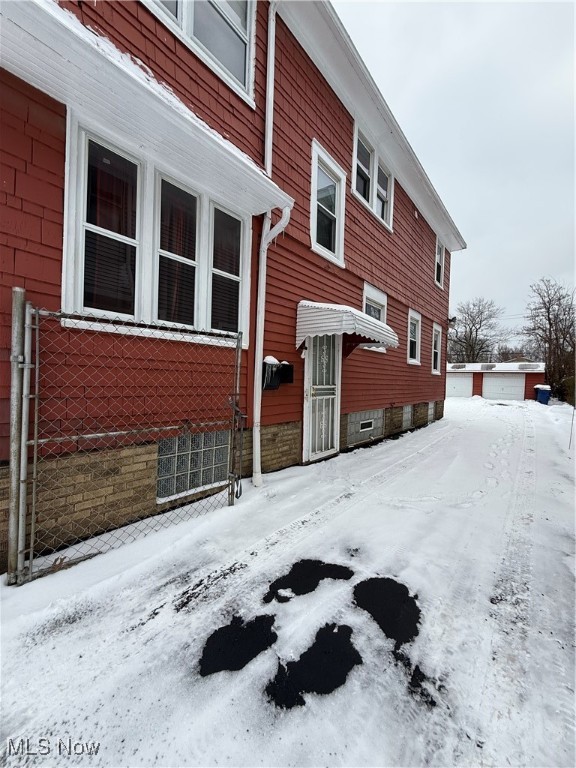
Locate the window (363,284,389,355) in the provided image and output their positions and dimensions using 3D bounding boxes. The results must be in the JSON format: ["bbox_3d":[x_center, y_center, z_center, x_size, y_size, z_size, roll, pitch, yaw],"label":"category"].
[{"bbox_3d":[1.803,-1.314,6.345,0.130,1.239,1.175,3,1,39],"label":"window"}]

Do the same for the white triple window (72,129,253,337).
[{"bbox_3d":[-1.013,-1.172,2.907,0.150,1.517,1.794,3,1,39],"label":"white triple window"}]

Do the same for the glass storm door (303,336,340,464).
[{"bbox_3d":[0.590,0.150,4.937,0.120,2.030,1.015,3,1,39],"label":"glass storm door"}]

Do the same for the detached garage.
[{"bbox_3d":[18.422,-0.357,28.211,7.600,3.200,6.400,3,1,39],"label":"detached garage"}]

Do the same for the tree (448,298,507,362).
[{"bbox_3d":[27.000,-5.660,45.012,8.000,13.700,8.000,3,1,39],"label":"tree"}]

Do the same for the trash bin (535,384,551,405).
[{"bbox_3d":[16.221,0.744,19.801,0.700,1.170,0.780,3,1,39],"label":"trash bin"}]

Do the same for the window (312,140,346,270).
[{"bbox_3d":[0.674,-2.751,4.881,0.130,1.586,0.988,3,1,39],"label":"window"}]

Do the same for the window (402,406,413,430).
[{"bbox_3d":[3.083,0.857,8.107,0.120,0.609,0.659,3,1,39],"label":"window"}]

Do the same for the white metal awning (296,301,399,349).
[{"bbox_3d":[0.922,-0.791,4.601,0.890,0.675,1.386,3,1,39],"label":"white metal awning"}]

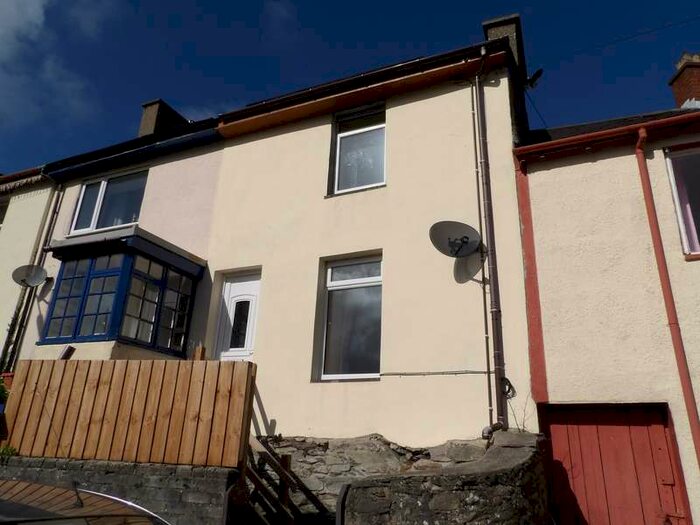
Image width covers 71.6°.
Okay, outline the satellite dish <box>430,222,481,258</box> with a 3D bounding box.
[{"bbox_3d":[1.272,-0.325,5.732,0.600,0.530,0.360,5,-21,-6],"label":"satellite dish"}]

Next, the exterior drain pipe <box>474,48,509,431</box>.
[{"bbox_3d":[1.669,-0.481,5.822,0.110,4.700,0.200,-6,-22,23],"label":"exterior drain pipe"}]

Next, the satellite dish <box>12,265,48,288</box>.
[{"bbox_3d":[-5.834,0.206,8.803,0.560,0.500,0.360,7,-21,-10],"label":"satellite dish"}]

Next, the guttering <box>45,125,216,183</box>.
[{"bbox_3d":[-4.141,-2.017,8.956,4.250,0.170,0.150,-6,-22,23],"label":"guttering"}]

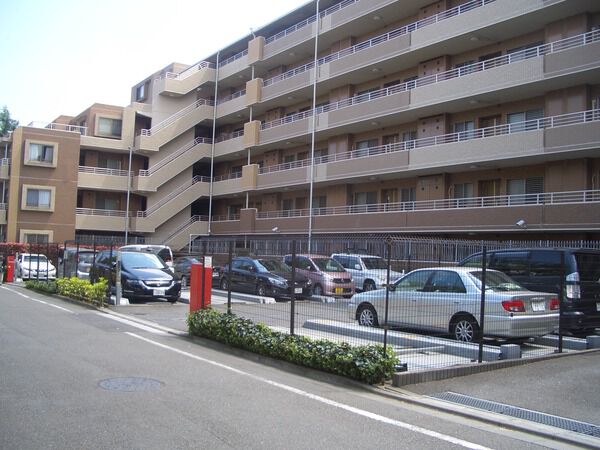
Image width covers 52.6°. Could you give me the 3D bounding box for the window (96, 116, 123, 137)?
[{"bbox_3d":[-13.188,-6.729,42.000,1.750,1.350,0.150,4,-3,-32],"label":"window"}]

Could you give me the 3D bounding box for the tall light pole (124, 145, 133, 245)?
[{"bbox_3d":[-9.271,-0.699,32.820,0.350,7.210,0.250,4,-4,-37],"label":"tall light pole"}]

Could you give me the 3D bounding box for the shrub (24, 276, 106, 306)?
[{"bbox_3d":[-7.419,1.892,19.252,0.650,0.700,6.900,4,-4,-38],"label":"shrub"}]

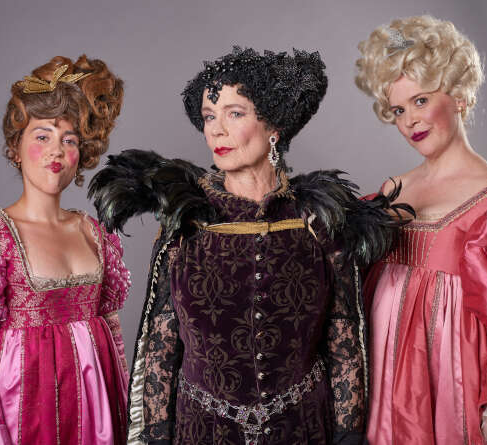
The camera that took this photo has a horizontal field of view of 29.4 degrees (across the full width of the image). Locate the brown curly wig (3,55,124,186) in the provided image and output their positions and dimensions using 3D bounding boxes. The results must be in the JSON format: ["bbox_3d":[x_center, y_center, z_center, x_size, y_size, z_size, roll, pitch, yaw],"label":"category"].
[{"bbox_3d":[-0.402,-0.231,2.080,0.240,0.275,0.260,5,1,-29],"label":"brown curly wig"}]

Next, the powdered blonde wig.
[{"bbox_3d":[0.393,-0.347,2.090,0.250,0.250,0.265,-22,-4,38],"label":"powdered blonde wig"}]

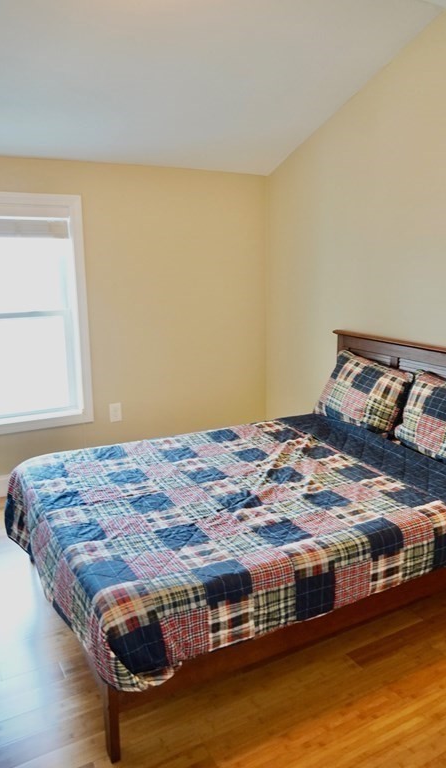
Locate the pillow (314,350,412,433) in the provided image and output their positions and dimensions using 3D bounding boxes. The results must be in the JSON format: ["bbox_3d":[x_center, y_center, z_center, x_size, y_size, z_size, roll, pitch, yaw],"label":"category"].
[{"bbox_3d":[0.774,0.053,3.264,0.160,0.410,0.580,21,0,-32],"label":"pillow"}]

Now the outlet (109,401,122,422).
[{"bbox_3d":[-0.710,0.192,3.831,0.075,0.122,0.008,-7,14,-28],"label":"outlet"}]

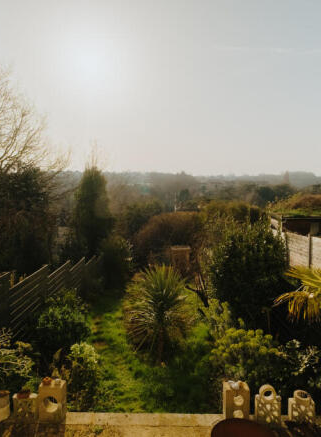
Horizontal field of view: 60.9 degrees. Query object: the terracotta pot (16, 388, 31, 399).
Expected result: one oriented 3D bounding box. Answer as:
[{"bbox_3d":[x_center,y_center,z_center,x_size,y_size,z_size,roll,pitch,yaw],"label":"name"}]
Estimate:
[{"bbox_3d":[-1.690,2.149,3.370,0.155,0.085,0.145,0,4,0],"label":"terracotta pot"}]

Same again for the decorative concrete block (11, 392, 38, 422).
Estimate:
[{"bbox_3d":[-1.775,2.478,3.581,0.290,0.310,0.100,0,4,0],"label":"decorative concrete block"}]

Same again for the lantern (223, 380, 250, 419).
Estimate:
[{"bbox_3d":[0.985,2.406,3.560,0.295,0.455,0.160,0,4,0],"label":"lantern"}]

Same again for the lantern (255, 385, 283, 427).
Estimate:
[{"bbox_3d":[1.370,2.392,3.519,0.300,0.490,0.120,0,4,0],"label":"lantern"}]

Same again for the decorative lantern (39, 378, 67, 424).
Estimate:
[{"bbox_3d":[-1.405,2.390,3.574,0.295,0.485,0.155,0,4,0],"label":"decorative lantern"}]

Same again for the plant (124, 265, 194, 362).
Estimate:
[{"bbox_3d":[-0.040,2.058,5.775,1.450,2.050,1.400,0,4,0],"label":"plant"}]

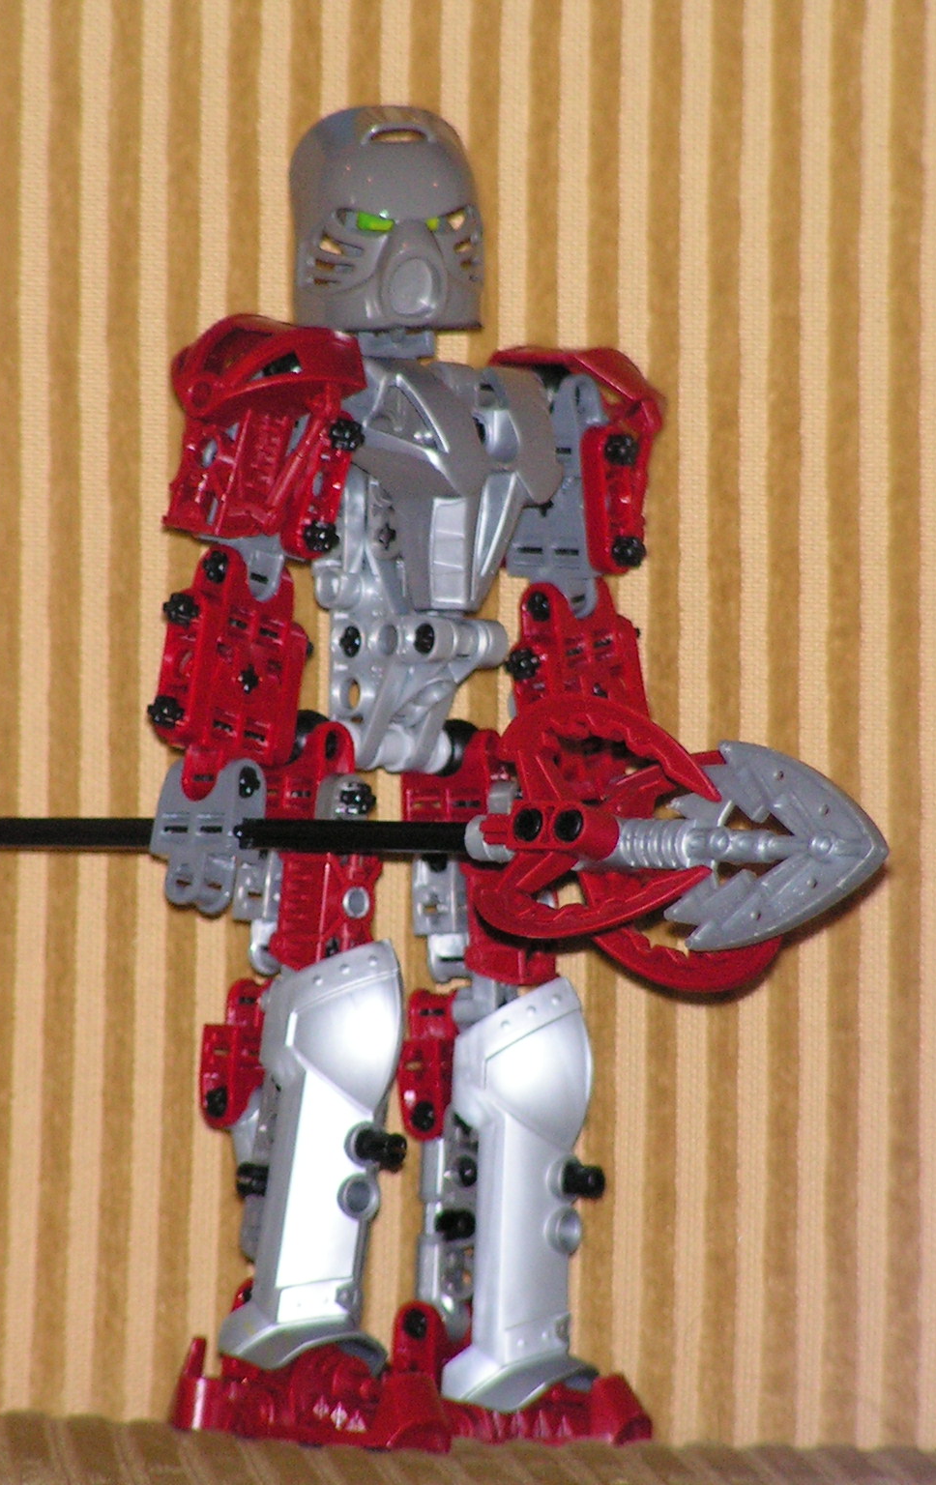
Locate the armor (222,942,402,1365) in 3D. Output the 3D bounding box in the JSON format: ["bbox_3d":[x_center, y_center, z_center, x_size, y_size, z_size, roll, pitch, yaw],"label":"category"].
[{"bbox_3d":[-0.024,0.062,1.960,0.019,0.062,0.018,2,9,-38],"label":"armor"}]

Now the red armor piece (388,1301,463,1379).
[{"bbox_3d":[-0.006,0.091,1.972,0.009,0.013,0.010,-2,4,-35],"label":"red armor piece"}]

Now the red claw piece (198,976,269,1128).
[{"bbox_3d":[-0.035,0.048,1.985,0.011,0.021,0.009,-5,14,-45],"label":"red claw piece"}]

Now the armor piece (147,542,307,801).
[{"bbox_3d":[-0.036,-0.010,1.954,0.018,0.037,0.014,5,3,-22],"label":"armor piece"}]

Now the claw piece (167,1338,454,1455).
[{"bbox_3d":[-0.024,0.099,1.975,0.037,0.015,0.020,7,11,31],"label":"claw piece"}]

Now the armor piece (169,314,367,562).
[{"bbox_3d":[-0.030,-0.046,1.955,0.028,0.033,0.022,10,10,-5],"label":"armor piece"}]

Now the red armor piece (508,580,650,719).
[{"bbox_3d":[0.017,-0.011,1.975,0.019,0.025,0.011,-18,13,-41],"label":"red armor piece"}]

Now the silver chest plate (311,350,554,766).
[{"bbox_3d":[-0.005,-0.027,1.970,0.030,0.060,0.023,0,6,-33],"label":"silver chest plate"}]

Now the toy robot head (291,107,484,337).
[{"bbox_3d":[-0.012,-0.079,1.968,0.029,0.034,0.028,-1,3,-19],"label":"toy robot head"}]

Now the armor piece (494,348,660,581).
[{"bbox_3d":[0.016,-0.043,1.968,0.023,0.034,0.027,0,10,10],"label":"armor piece"}]

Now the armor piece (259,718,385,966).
[{"bbox_3d":[-0.022,0.015,1.960,0.017,0.040,0.014,-2,4,-32],"label":"armor piece"}]

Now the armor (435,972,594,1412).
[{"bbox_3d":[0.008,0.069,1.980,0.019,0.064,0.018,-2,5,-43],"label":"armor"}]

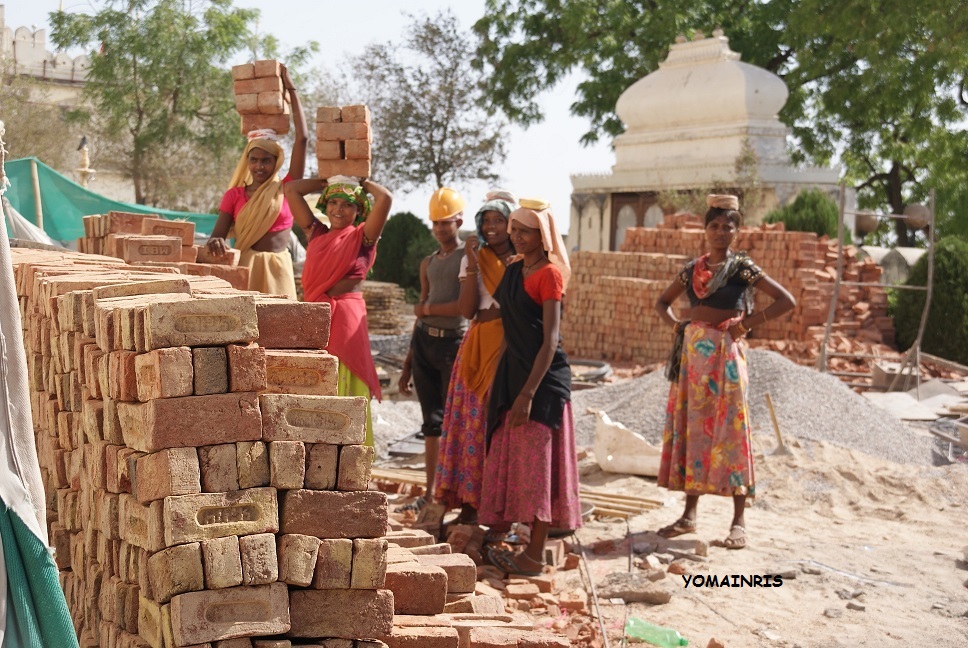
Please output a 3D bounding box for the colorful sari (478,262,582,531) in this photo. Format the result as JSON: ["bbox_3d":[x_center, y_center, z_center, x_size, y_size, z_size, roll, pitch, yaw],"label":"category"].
[{"bbox_3d":[0.197,0.307,9.350,0.400,1.120,0.450,-2,4,-41],"label":"colorful sari"}]

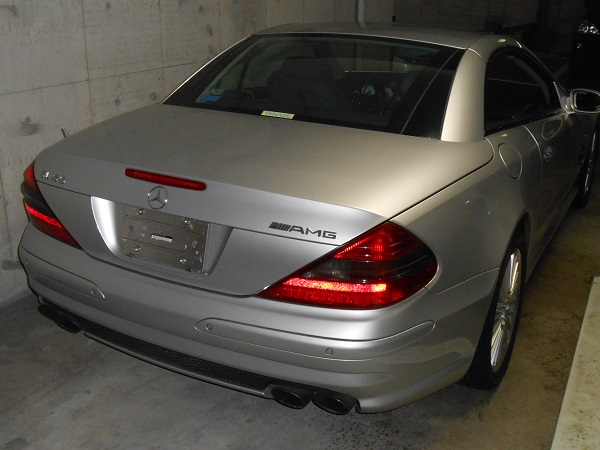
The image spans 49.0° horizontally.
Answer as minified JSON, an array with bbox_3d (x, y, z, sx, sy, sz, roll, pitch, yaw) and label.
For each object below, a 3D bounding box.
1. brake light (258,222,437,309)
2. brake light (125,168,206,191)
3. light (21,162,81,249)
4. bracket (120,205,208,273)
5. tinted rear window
[{"bbox_3d":[0.135,0.099,1.833,0.460,0.260,0.250,11,23,27],"label":"brake light"},{"bbox_3d":[-0.401,-0.135,1.966,0.315,0.034,0.035,11,23,27],"label":"brake light"},{"bbox_3d":[-0.862,-0.100,2.348,0.460,0.260,0.250,11,23,27],"label":"light"},{"bbox_3d":[-0.416,0.044,2.006,0.330,0.160,0.025,11,12,27],"label":"bracket"},{"bbox_3d":[0.076,-0.609,2.706,1.220,0.090,0.640,11,47,27],"label":"tinted rear window"}]

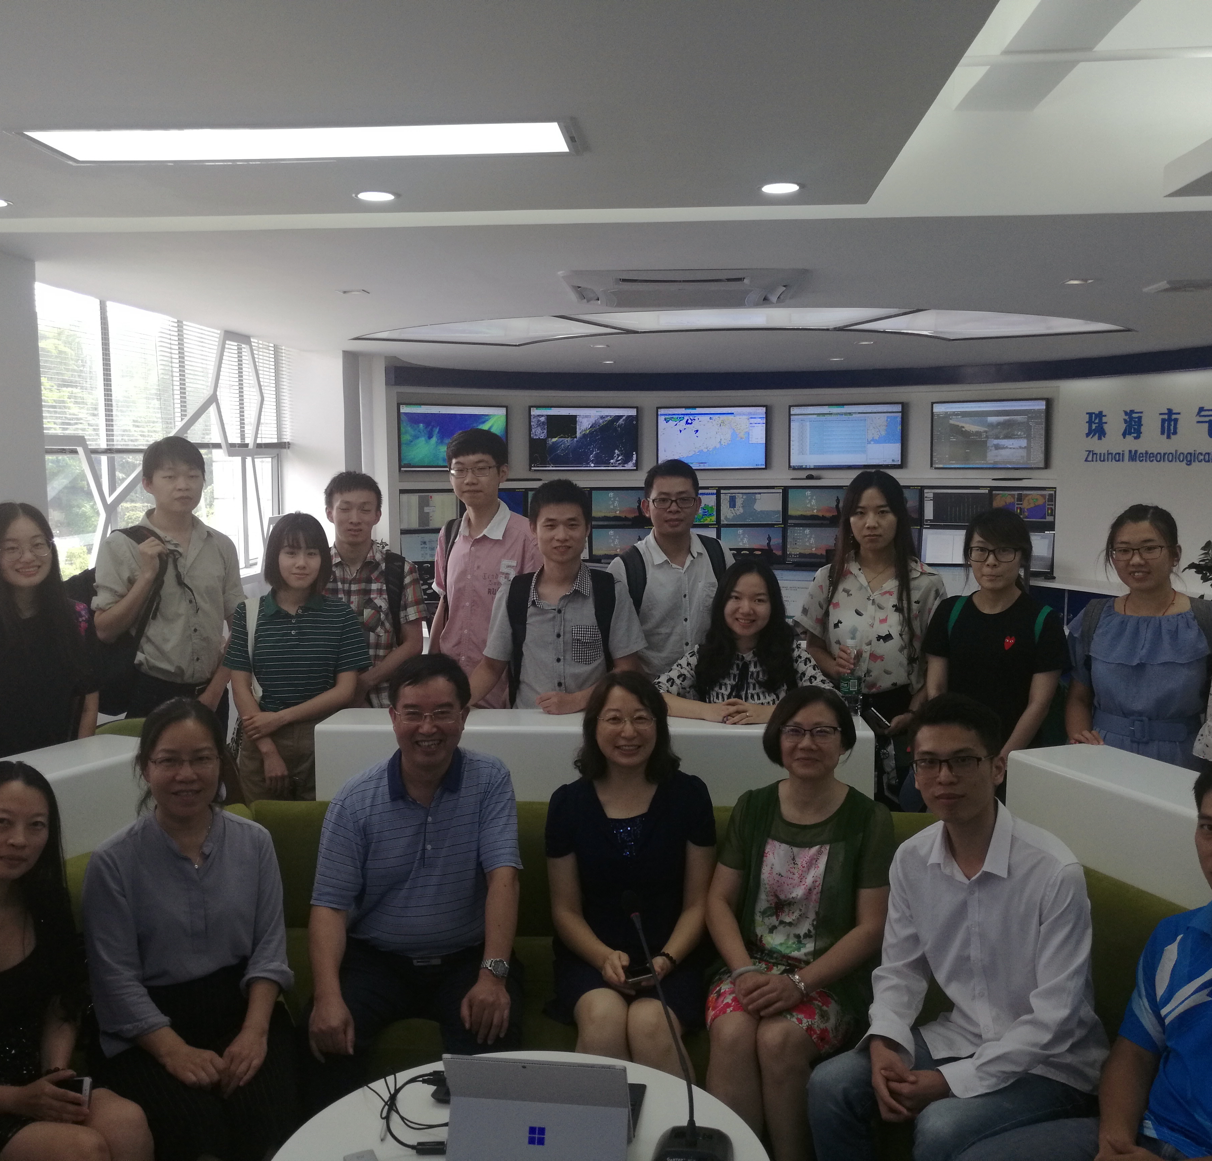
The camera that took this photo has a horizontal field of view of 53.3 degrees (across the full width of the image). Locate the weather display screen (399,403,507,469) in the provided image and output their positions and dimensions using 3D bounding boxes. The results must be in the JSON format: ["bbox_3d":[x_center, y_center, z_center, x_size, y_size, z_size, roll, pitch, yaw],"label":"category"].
[{"bbox_3d":[-1.310,-1.209,10.299,0.970,0.560,0.070,-3,6,-22],"label":"weather display screen"}]

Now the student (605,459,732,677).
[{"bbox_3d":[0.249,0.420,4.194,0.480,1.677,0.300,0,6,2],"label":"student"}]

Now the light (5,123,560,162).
[{"bbox_3d":[-0.659,-0.974,2.642,1.210,0.040,0.310,0,6,5],"label":"light"}]

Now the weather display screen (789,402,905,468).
[{"bbox_3d":[2.073,-1.233,10.392,0.970,0.560,0.070,2,6,21],"label":"weather display screen"}]

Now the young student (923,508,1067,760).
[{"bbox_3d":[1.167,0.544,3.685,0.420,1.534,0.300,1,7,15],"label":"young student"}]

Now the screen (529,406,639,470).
[{"bbox_3d":[-0.200,-1.253,10.689,0.970,0.560,0.070,-1,6,-10],"label":"screen"}]

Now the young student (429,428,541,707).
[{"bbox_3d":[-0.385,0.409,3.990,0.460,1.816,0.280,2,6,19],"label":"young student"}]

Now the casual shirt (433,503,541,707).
[{"bbox_3d":[-0.373,0.092,4.006,0.420,0.716,0.280,1,7,15],"label":"casual shirt"}]

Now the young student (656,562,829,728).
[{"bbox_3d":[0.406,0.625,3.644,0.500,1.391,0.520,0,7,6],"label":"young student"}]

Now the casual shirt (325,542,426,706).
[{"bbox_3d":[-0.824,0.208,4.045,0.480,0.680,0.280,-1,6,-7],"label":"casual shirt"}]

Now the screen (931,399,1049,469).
[{"bbox_3d":[3.195,-1.210,10.027,0.970,0.560,0.070,3,7,32],"label":"screen"}]

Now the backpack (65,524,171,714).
[{"bbox_3d":[-1.637,0.141,4.062,0.340,0.645,0.320,-3,7,-22],"label":"backpack"}]

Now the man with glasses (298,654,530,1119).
[{"bbox_3d":[-0.411,0.809,2.641,0.510,1.302,0.780,-1,6,-7],"label":"man with glasses"}]

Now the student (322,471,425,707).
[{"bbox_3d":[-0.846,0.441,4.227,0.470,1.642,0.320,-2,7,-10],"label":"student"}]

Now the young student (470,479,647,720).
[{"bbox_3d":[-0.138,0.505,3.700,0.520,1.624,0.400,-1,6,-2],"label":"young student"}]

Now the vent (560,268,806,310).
[{"bbox_3d":[0.334,-1.223,5.132,0.950,0.070,0.970,0,6,5],"label":"vent"}]

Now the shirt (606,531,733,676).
[{"bbox_3d":[0.244,0.162,4.165,0.480,0.679,0.290,0,6,2],"label":"shirt"}]

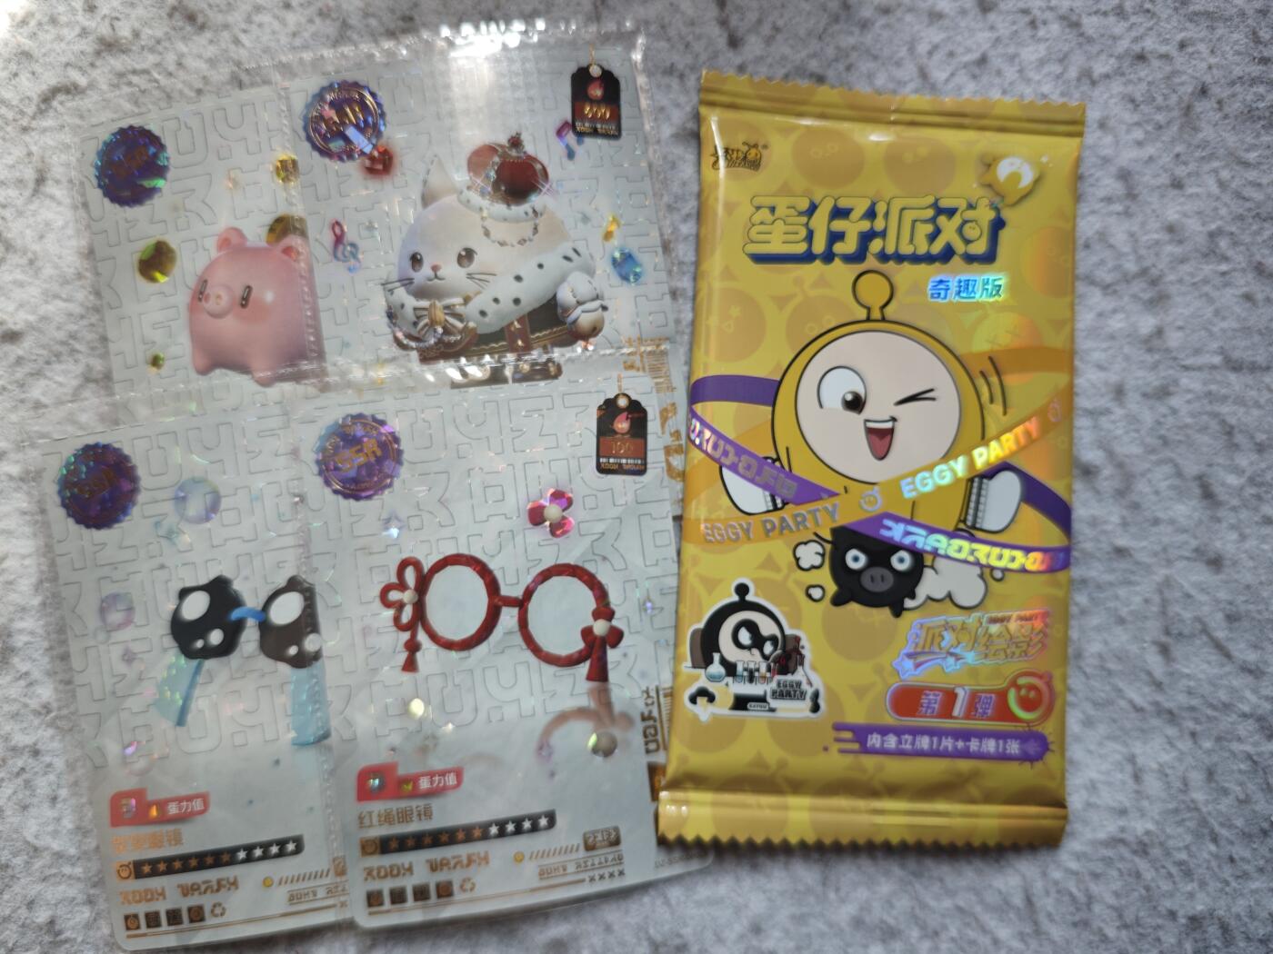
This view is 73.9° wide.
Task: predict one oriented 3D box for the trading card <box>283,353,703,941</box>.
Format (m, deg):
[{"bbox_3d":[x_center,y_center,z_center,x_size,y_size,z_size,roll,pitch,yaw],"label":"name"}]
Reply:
[{"bbox_3d":[-0.023,0.028,0.146,0.063,0.001,0.088,-7,87,-4],"label":"trading card"}]

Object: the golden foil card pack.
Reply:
[{"bbox_3d":[0.044,-0.004,0.149,0.071,0.009,0.135,3,86,-4],"label":"golden foil card pack"}]

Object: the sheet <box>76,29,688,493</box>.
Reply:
[{"bbox_3d":[-0.042,-0.030,0.148,0.100,0.002,0.089,-9,87,-4],"label":"sheet"}]

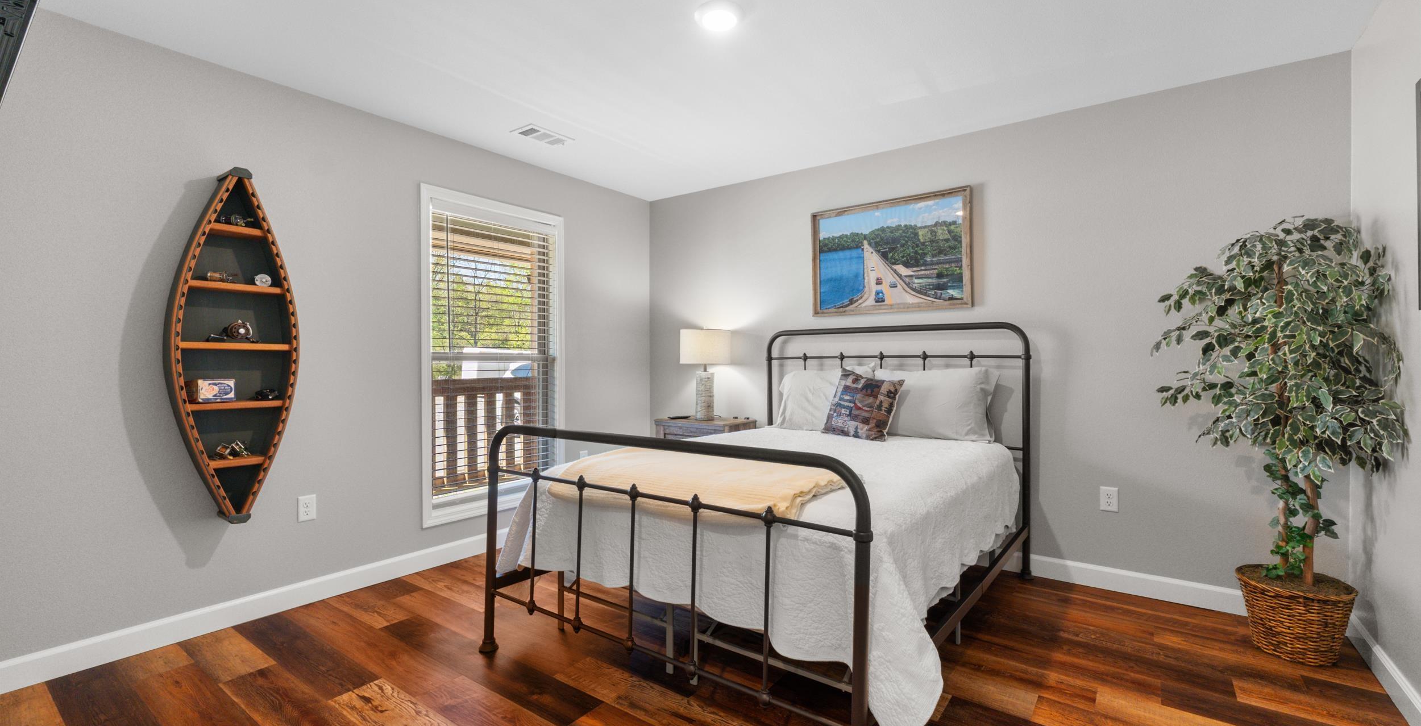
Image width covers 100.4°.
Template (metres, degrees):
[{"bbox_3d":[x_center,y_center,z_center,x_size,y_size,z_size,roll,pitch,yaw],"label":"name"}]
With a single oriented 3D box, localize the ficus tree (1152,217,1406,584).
[{"bbox_3d":[2.169,0.154,2.354,0.680,1.460,0.740,0,0,36],"label":"ficus tree"}]

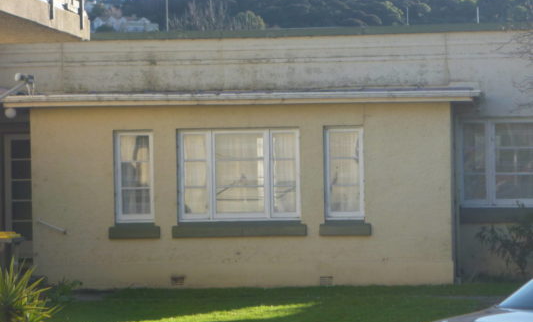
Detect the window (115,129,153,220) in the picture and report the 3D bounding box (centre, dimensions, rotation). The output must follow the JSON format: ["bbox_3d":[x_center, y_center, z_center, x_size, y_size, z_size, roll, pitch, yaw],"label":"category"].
[{"bbox_3d":[-2.230,0.259,33.322,0.679,1.561,0.120,-1,2,10],"label":"window"}]

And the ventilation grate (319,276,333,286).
[{"bbox_3d":[1.002,1.985,32.704,0.214,0.138,0.050,-1,2,10],"label":"ventilation grate"}]

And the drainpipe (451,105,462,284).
[{"bbox_3d":[3.205,0.567,32.863,0.092,2.953,0.090,-1,2,10],"label":"drainpipe"}]

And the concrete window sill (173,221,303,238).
[{"bbox_3d":[-0.439,1.158,32.963,2.289,0.243,0.220,-1,2,10],"label":"concrete window sill"}]

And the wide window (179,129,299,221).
[{"bbox_3d":[-0.452,0.226,33.008,2.096,1.558,0.120,-1,2,10],"label":"wide window"}]

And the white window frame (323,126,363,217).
[{"bbox_3d":[1.296,0.198,32.700,0.672,1.558,0.120,-1,2,10],"label":"white window frame"}]

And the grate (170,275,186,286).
[{"bbox_3d":[-1.485,2.012,33.143,0.231,0.155,0.050,-1,2,10],"label":"grate"}]

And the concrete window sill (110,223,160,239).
[{"bbox_3d":[-2.216,1.199,33.277,0.885,0.247,0.220,-1,2,10],"label":"concrete window sill"}]

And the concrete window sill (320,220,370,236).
[{"bbox_3d":[1.321,1.127,32.653,0.860,0.240,0.220,-1,2,10],"label":"concrete window sill"}]

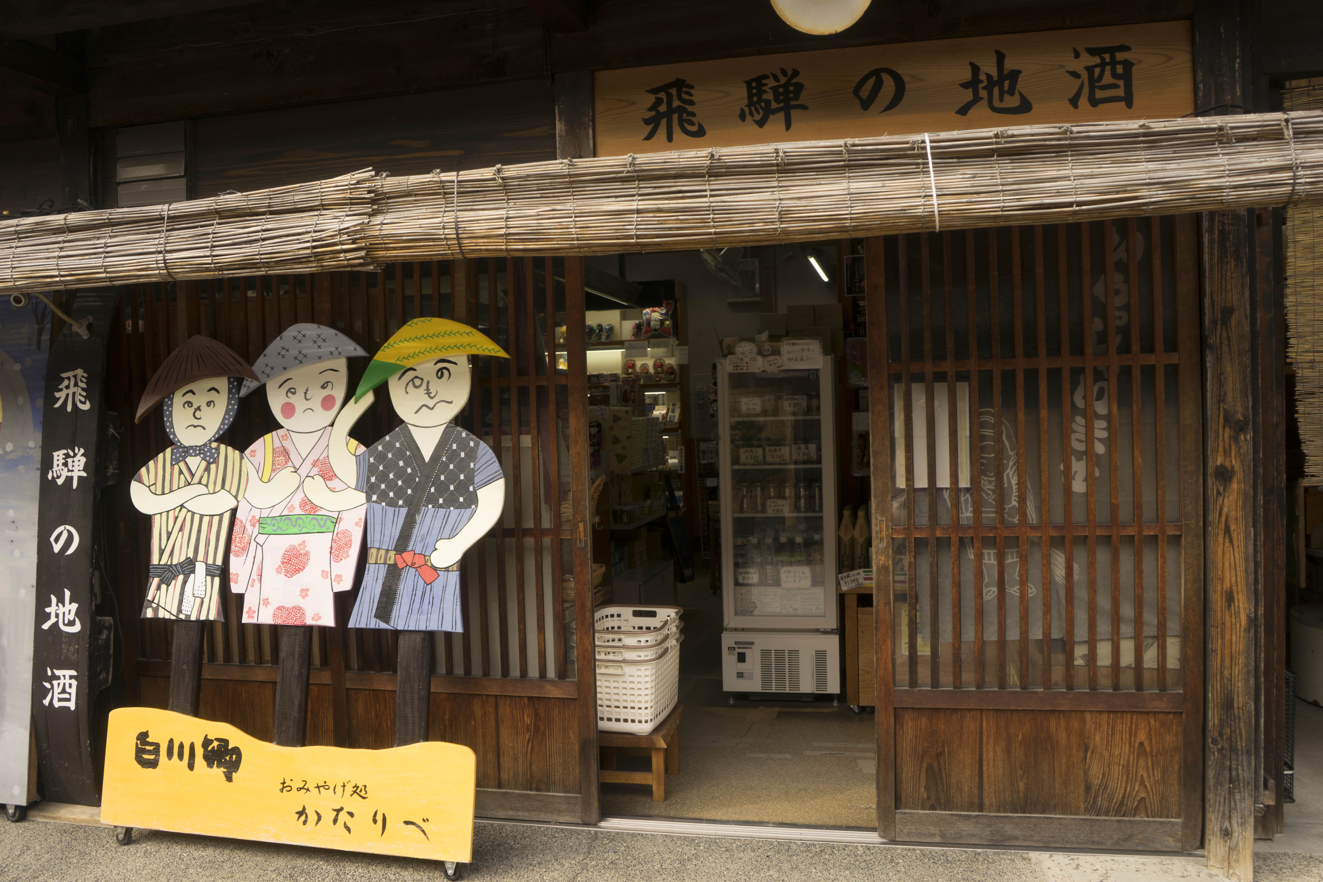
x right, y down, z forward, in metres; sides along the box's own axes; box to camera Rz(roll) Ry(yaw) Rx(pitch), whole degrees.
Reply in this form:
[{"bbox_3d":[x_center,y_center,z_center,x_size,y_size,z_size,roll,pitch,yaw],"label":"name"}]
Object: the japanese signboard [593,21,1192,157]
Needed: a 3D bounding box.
[{"bbox_3d":[0.608,-0.962,2.905,1.650,0.280,0.040,-1,1,12],"label":"japanese signboard"}]

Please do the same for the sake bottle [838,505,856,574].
[{"bbox_3d":[0.806,0.436,4.443,0.070,0.314,0.070,-1,1,17],"label":"sake bottle"}]

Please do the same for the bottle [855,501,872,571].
[{"bbox_3d":[0.869,0.434,4.429,0.070,0.314,0.070,-1,1,17],"label":"bottle"}]

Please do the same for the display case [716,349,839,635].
[{"bbox_3d":[0.550,0.312,4.651,0.506,1.344,0.500,-1,1,13],"label":"display case"}]

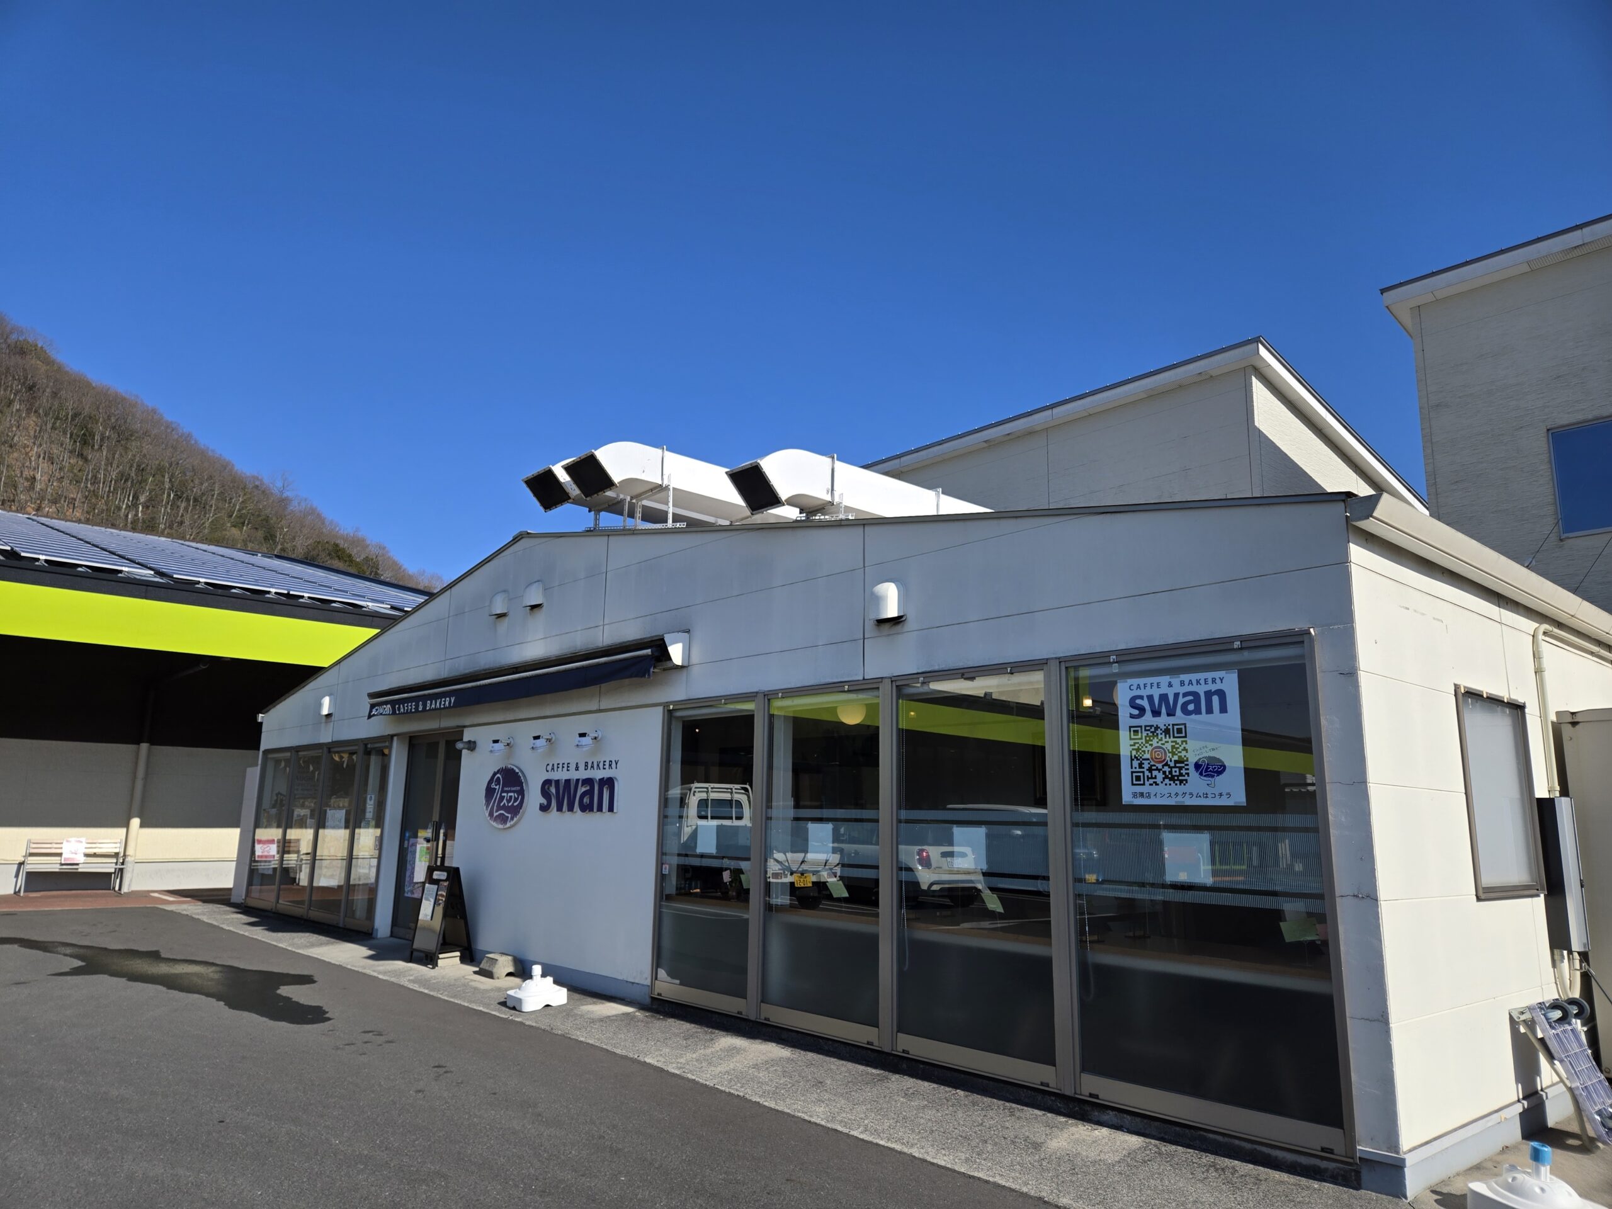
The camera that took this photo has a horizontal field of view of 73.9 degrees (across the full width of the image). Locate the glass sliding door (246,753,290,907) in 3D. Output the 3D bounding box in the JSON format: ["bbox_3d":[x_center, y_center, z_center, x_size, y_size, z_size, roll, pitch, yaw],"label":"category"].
[{"bbox_3d":[-7.197,3.013,14.344,0.070,2.020,1.220,12,-16,-41],"label":"glass sliding door"}]

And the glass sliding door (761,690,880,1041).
[{"bbox_3d":[0.077,1.548,6.562,0.070,2.000,1.045,12,-16,-41],"label":"glass sliding door"}]

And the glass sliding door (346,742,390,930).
[{"bbox_3d":[-4.843,2.539,11.825,0.070,2.020,0.840,12,-16,-41],"label":"glass sliding door"}]

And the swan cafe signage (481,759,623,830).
[{"bbox_3d":[-2.180,1.607,9.004,0.045,0.555,2.220,12,-16,-41],"label":"swan cafe signage"}]

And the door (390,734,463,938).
[{"bbox_3d":[-3.790,2.357,10.881,0.070,2.065,1.580,12,-16,-41],"label":"door"}]

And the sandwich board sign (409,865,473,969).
[{"bbox_3d":[-3.179,2.714,9.382,0.430,0.820,0.430,12,-16,-41],"label":"sandwich board sign"}]

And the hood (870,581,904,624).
[{"bbox_3d":[0.482,-0.025,6.352,0.120,0.240,0.185,12,-16,-41],"label":"hood"}]

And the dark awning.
[{"bbox_3d":[-2.886,0.762,9.816,0.270,0.320,5.480,12,-16,-41],"label":"dark awning"}]

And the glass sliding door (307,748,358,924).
[{"bbox_3d":[-5.536,2.678,12.567,0.070,2.020,1.090,12,-16,-41],"label":"glass sliding door"}]

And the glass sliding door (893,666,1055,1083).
[{"bbox_3d":[0.871,1.388,5.713,0.070,2.000,1.070,12,-16,-41],"label":"glass sliding door"}]

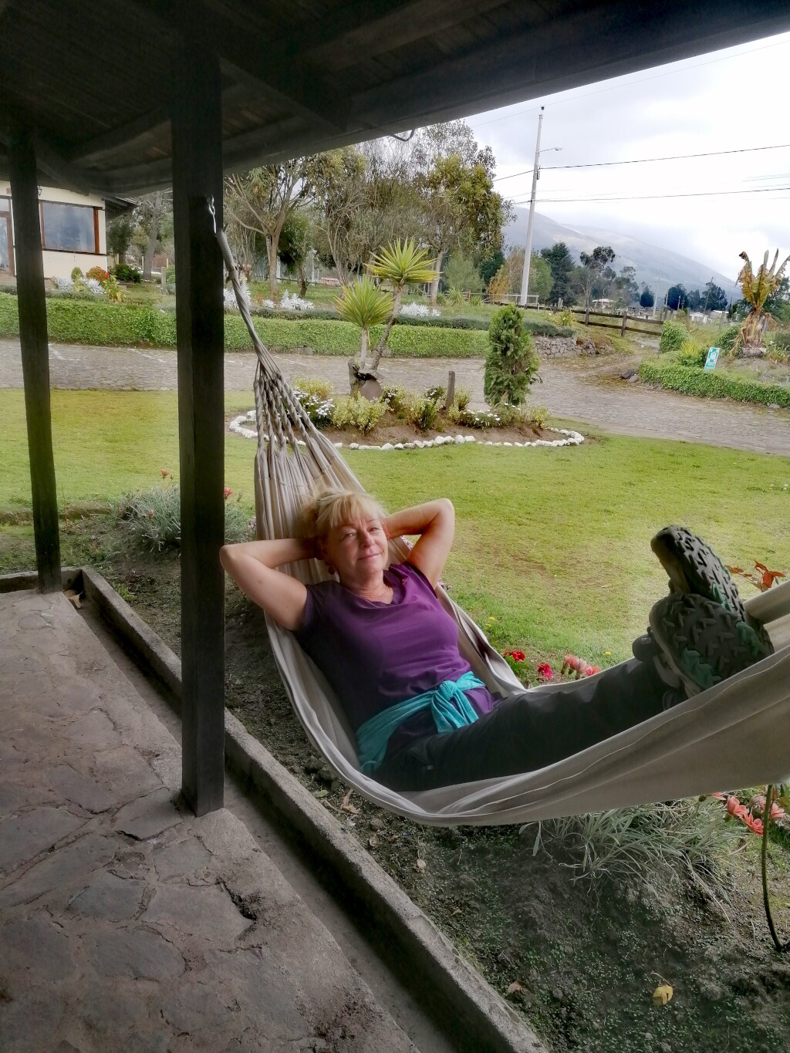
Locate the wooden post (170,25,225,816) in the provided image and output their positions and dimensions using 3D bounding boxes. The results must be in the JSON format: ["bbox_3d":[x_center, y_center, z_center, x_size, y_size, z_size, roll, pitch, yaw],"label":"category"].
[{"bbox_3d":[-0.649,-0.210,2.739,0.117,2.576,0.117,-9,19,-38],"label":"wooden post"}]

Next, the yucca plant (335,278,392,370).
[{"bbox_3d":[-0.444,-2.842,11.502,0.829,1.274,0.829,2,14,-3],"label":"yucca plant"}]

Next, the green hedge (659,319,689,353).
[{"bbox_3d":[7.142,-4.857,21.000,0.757,0.836,0.800,7,15,17],"label":"green hedge"}]

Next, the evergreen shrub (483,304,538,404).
[{"bbox_3d":[1.646,-2.373,11.703,0.797,1.513,0.797,5,15,7],"label":"evergreen shrub"}]

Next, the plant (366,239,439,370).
[{"bbox_3d":[0.103,-3.093,11.504,1.025,1.766,1.025,3,14,0],"label":"plant"}]

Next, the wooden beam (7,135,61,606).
[{"bbox_3d":[-2.136,-0.904,4.897,0.117,2.697,0.117,-9,19,-38],"label":"wooden beam"}]

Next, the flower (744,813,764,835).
[{"bbox_3d":[1.201,0.997,2.750,0.069,0.060,0.069,10,16,26],"label":"flower"}]

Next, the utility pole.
[{"bbox_3d":[6.833,-15.807,41.032,0.300,9.435,0.300,5,15,8],"label":"utility pole"}]

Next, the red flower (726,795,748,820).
[{"bbox_3d":[1.167,0.958,2.800,0.076,0.070,0.076,10,16,25],"label":"red flower"}]

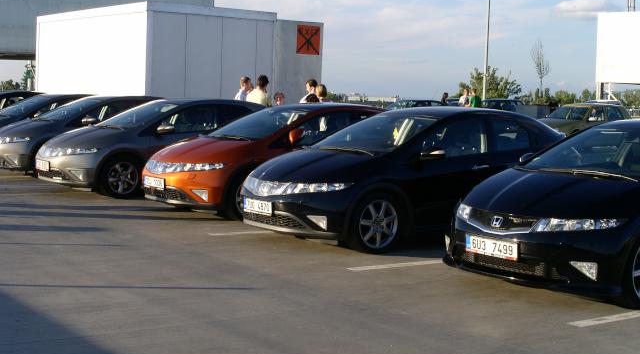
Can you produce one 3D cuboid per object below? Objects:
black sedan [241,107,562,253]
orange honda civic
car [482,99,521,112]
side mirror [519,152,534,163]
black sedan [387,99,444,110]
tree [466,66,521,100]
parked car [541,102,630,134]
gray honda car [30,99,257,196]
[{"bbox_3d":[1.076,-0.055,11.319,4.250,1.460,1.790,-2,5,-36],"label":"black sedan"},{"bbox_3d":[-0.357,-0.276,13.655,4.250,1.460,1.790,-2,6,-38],"label":"orange honda civic"},{"bbox_3d":[7.771,-2.754,46.507,4.200,1.540,1.750,-2,6,-39],"label":"car"},{"bbox_3d":[1.915,-0.174,9.316,0.140,0.150,0.220,-2,6,-38],"label":"side mirror"},{"bbox_3d":[4.134,-2.847,45.019,4.500,1.450,1.760,-2,6,-40],"label":"black sedan"},{"bbox_3d":[11.880,-5.581,70.159,4.200,4.202,4.200,-2,5,-37],"label":"tree"},{"bbox_3d":[9.009,-1.768,35.077,4.400,1.550,1.780,-2,6,-39],"label":"parked car"},{"bbox_3d":[-2.233,-0.506,15.649,4.250,1.450,1.790,-2,6,-36],"label":"gray honda car"}]

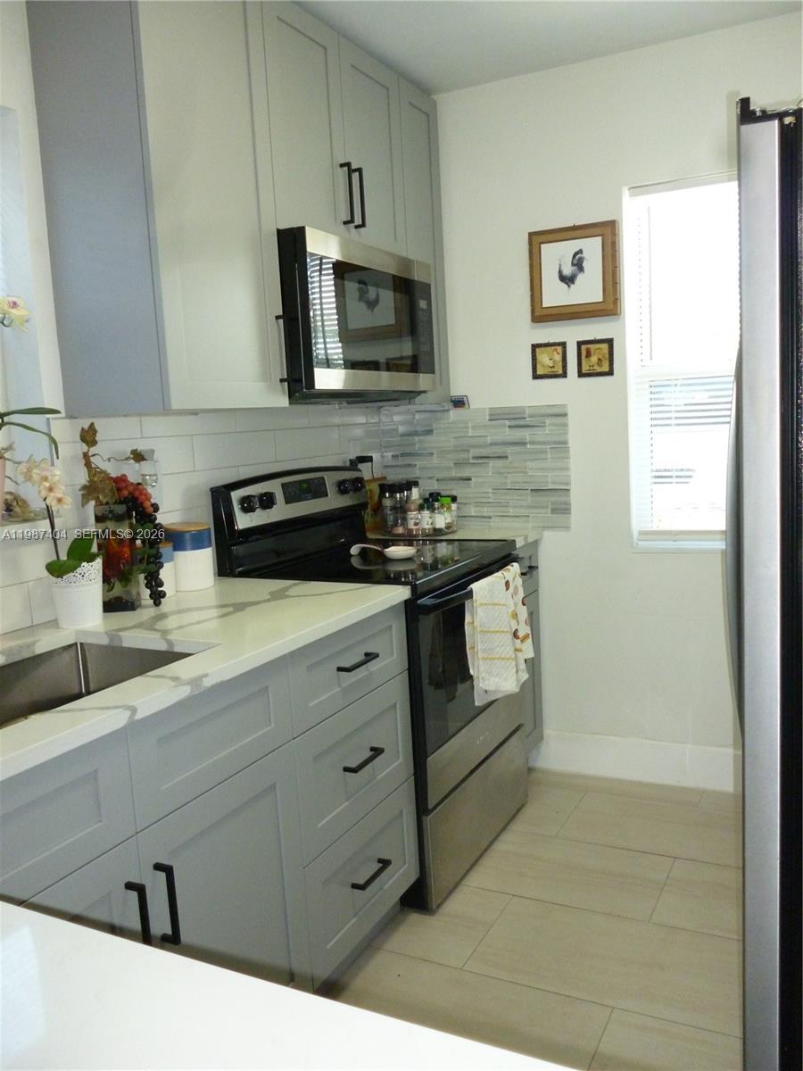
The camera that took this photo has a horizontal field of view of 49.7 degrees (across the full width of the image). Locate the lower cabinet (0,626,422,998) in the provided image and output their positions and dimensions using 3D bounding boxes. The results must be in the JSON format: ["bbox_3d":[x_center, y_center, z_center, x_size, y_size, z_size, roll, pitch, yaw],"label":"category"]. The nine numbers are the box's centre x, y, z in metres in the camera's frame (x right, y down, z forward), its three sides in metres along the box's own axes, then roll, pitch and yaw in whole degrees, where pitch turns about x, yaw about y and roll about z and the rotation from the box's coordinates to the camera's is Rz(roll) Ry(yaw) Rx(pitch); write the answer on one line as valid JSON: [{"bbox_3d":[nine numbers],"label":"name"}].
[{"bbox_3d":[-0.561,0.700,1.882,0.625,0.877,1.400,1,8,27],"label":"lower cabinet"}]

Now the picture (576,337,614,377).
[{"bbox_3d":[0.681,-0.622,3.039,0.131,0.129,0.016,1,8,27],"label":"picture"}]

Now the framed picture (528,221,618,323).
[{"bbox_3d":[0.599,-0.917,3.024,0.310,0.315,0.032,1,8,27],"label":"framed picture"}]

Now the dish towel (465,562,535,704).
[{"bbox_3d":[0.298,0.298,2.723,0.075,0.379,0.445,1,8,27],"label":"dish towel"}]

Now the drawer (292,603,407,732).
[{"bbox_3d":[-0.314,0.313,2.179,0.500,0.162,0.541,1,8,27],"label":"drawer"}]

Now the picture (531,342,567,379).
[{"bbox_3d":[0.532,-0.628,3.115,0.126,0.127,0.016,1,8,27],"label":"picture"}]

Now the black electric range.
[{"bbox_3d":[-0.043,0.390,2.806,0.705,1.203,0.760,1,8,27],"label":"black electric range"}]

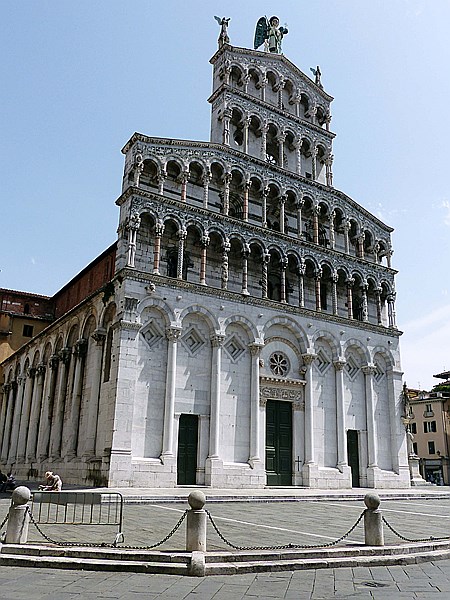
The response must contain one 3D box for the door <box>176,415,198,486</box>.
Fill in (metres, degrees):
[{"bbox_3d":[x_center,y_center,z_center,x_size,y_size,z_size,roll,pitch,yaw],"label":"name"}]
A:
[{"bbox_3d":[-2.163,9.088,31.528,1.344,4.036,0.150,13,-22,-30],"label":"door"}]

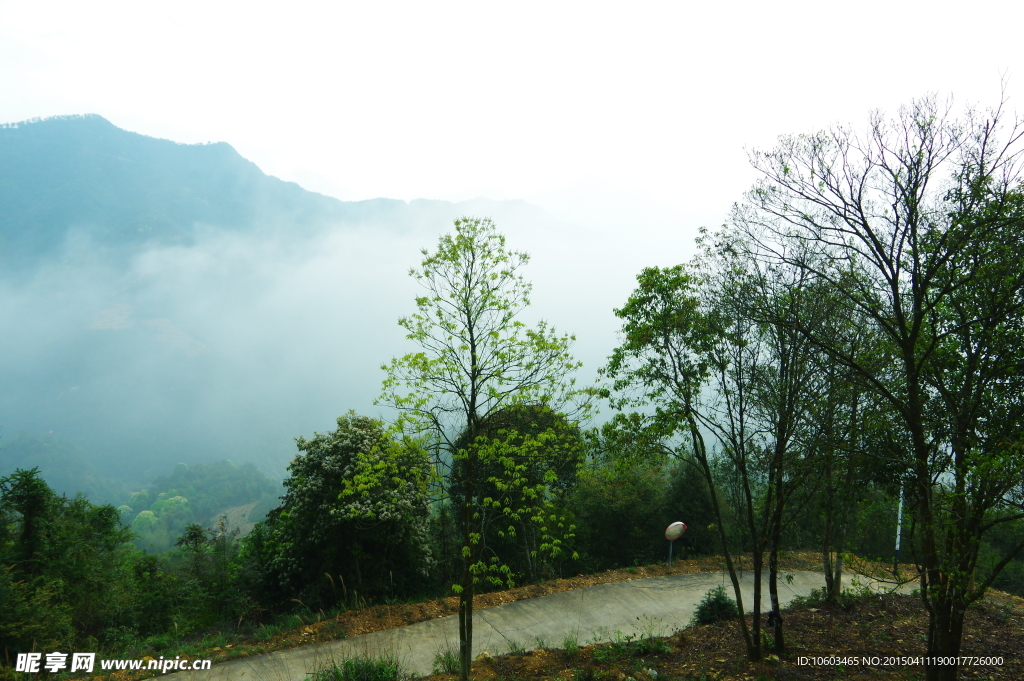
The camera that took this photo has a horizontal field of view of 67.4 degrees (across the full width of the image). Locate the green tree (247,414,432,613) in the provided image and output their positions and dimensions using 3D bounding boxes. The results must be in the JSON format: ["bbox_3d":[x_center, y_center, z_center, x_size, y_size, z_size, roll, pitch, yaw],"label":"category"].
[{"bbox_3d":[-4.440,4.430,20.000,4.600,5.000,4.300,0,4,0],"label":"green tree"}]

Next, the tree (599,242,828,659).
[{"bbox_3d":[4.280,2.360,16.300,4.500,8.600,4.000,0,4,0],"label":"tree"}]

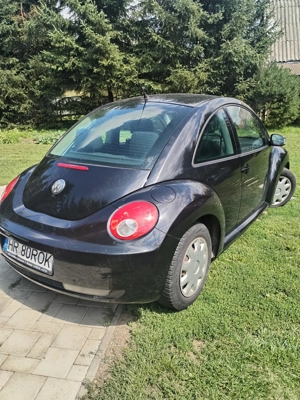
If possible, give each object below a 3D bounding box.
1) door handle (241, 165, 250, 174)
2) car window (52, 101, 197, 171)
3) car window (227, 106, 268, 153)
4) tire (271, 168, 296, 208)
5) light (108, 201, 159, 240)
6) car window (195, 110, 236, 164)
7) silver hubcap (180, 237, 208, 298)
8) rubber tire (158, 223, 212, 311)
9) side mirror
[{"bbox_3d":[0.865,-0.272,2.715,0.050,0.065,0.175,11,20,34],"label":"door handle"},{"bbox_3d":[-0.275,-0.568,2.395,1.080,0.140,0.950,11,49,34],"label":"car window"},{"bbox_3d":[1.015,-0.721,3.007,0.080,0.450,0.980,-9,8,38],"label":"car window"},{"bbox_3d":[1.710,-0.129,4.114,0.630,0.630,0.210,-8,18,-26],"label":"tire"},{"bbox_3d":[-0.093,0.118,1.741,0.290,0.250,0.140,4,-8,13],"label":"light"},{"bbox_3d":[0.475,-0.489,2.261,0.080,0.390,0.730,-9,8,38],"label":"car window"},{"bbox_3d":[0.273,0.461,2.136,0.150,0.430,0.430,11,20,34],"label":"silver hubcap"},{"bbox_3d":[0.251,0.456,2.151,0.210,0.630,0.630,11,20,34],"label":"rubber tire"},{"bbox_3d":[1.396,-0.649,3.278,0.180,0.135,0.110,11,20,34],"label":"side mirror"}]

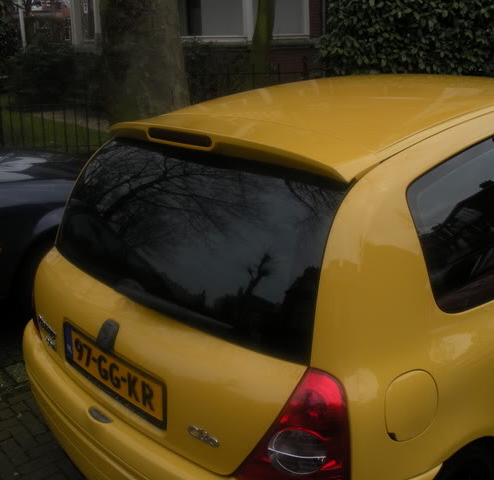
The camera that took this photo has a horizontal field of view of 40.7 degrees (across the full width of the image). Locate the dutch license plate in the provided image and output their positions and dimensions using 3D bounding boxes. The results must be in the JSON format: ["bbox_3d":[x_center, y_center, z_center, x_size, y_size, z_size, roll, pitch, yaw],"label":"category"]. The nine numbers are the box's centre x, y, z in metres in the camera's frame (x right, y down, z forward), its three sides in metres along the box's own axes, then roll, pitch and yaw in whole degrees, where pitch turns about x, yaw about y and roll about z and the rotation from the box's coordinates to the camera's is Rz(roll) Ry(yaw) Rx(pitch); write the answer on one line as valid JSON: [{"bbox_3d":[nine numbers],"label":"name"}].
[{"bbox_3d":[-0.403,0.382,1.938,0.020,0.116,0.525,-11,21,-42],"label":"dutch license plate"}]

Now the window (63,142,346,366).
[{"bbox_3d":[-0.227,-0.040,1.978,1.230,0.500,0.110,18,-6,44],"label":"window"}]

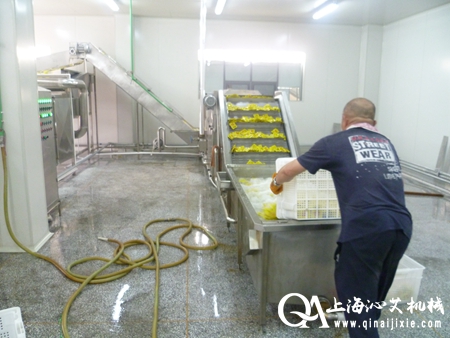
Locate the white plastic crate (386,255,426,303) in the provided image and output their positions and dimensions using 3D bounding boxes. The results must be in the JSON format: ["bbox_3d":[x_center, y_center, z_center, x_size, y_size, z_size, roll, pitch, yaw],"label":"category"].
[{"bbox_3d":[1.270,0.837,3.020,0.410,0.295,0.580,0,12,-6],"label":"white plastic crate"}]

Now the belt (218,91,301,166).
[{"bbox_3d":[0.420,-0.507,4.743,0.950,1.000,1.050,0,12,-6],"label":"belt"}]

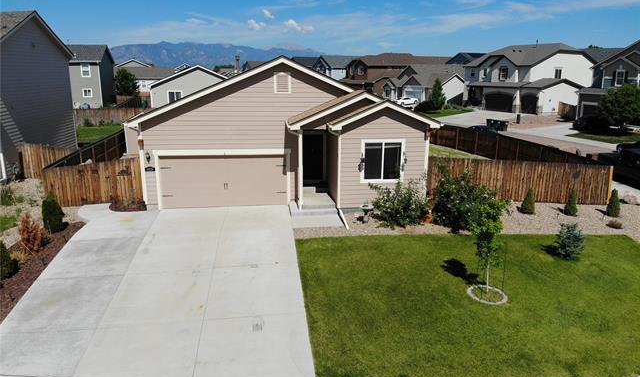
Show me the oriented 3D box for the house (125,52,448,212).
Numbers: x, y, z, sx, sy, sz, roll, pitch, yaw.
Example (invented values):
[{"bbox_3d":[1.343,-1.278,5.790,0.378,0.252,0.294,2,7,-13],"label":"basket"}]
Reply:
[{"bbox_3d":[-2.720,-3.493,22.822,12.500,6.000,14.800,-1,15,-9],"label":"house"}]

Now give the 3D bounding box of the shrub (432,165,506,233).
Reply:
[{"bbox_3d":[5.148,0.368,15.461,2.506,2.337,2.267,-1,15,-9],"label":"shrub"}]

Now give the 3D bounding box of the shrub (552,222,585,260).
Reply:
[{"bbox_3d":[8.548,1.698,15.094,1.080,1.250,1.050,9,17,30],"label":"shrub"}]

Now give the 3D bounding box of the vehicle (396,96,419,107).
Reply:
[{"bbox_3d":[14.656,-14.564,73.827,4.700,1.400,1.880,-8,16,-29],"label":"vehicle"}]

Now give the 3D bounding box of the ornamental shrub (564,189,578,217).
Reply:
[{"bbox_3d":[10.522,0.558,18.402,0.600,1.180,0.580,9,17,30],"label":"ornamental shrub"}]

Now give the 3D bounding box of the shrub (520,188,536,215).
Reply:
[{"bbox_3d":[8.093,0.494,17.117,0.543,1.016,0.517,-1,15,-9],"label":"shrub"}]

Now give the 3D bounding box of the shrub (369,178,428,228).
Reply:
[{"bbox_3d":[2.988,0.363,16.756,2.200,1.650,1.950,-2,14,-7],"label":"shrub"}]

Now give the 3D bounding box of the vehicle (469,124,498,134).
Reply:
[{"bbox_3d":[12.429,-4.093,33.517,1.850,1.460,4.700,-3,15,-11],"label":"vehicle"}]

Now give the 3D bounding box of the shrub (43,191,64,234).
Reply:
[{"bbox_3d":[-9.143,0.797,15.153,0.685,1.427,0.653,-1,15,-9],"label":"shrub"}]

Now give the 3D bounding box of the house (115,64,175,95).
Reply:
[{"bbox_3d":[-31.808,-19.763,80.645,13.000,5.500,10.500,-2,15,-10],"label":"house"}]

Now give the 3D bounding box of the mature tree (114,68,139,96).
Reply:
[{"bbox_3d":[-29.231,-15.747,66.395,3.500,4.900,3.500,0,14,0],"label":"mature tree"}]

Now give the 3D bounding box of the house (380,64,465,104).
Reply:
[{"bbox_3d":[22.777,-20.985,88.258,12.000,6.800,14.500,-10,18,-35],"label":"house"}]

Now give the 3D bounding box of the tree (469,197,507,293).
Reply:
[{"bbox_3d":[4.385,1.547,11.702,0.984,2.667,0.937,-1,15,-9],"label":"tree"}]

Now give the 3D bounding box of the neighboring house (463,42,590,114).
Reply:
[{"bbox_3d":[28.950,-14.716,58.399,12.000,8.500,14.500,-4,15,-17],"label":"neighboring house"}]

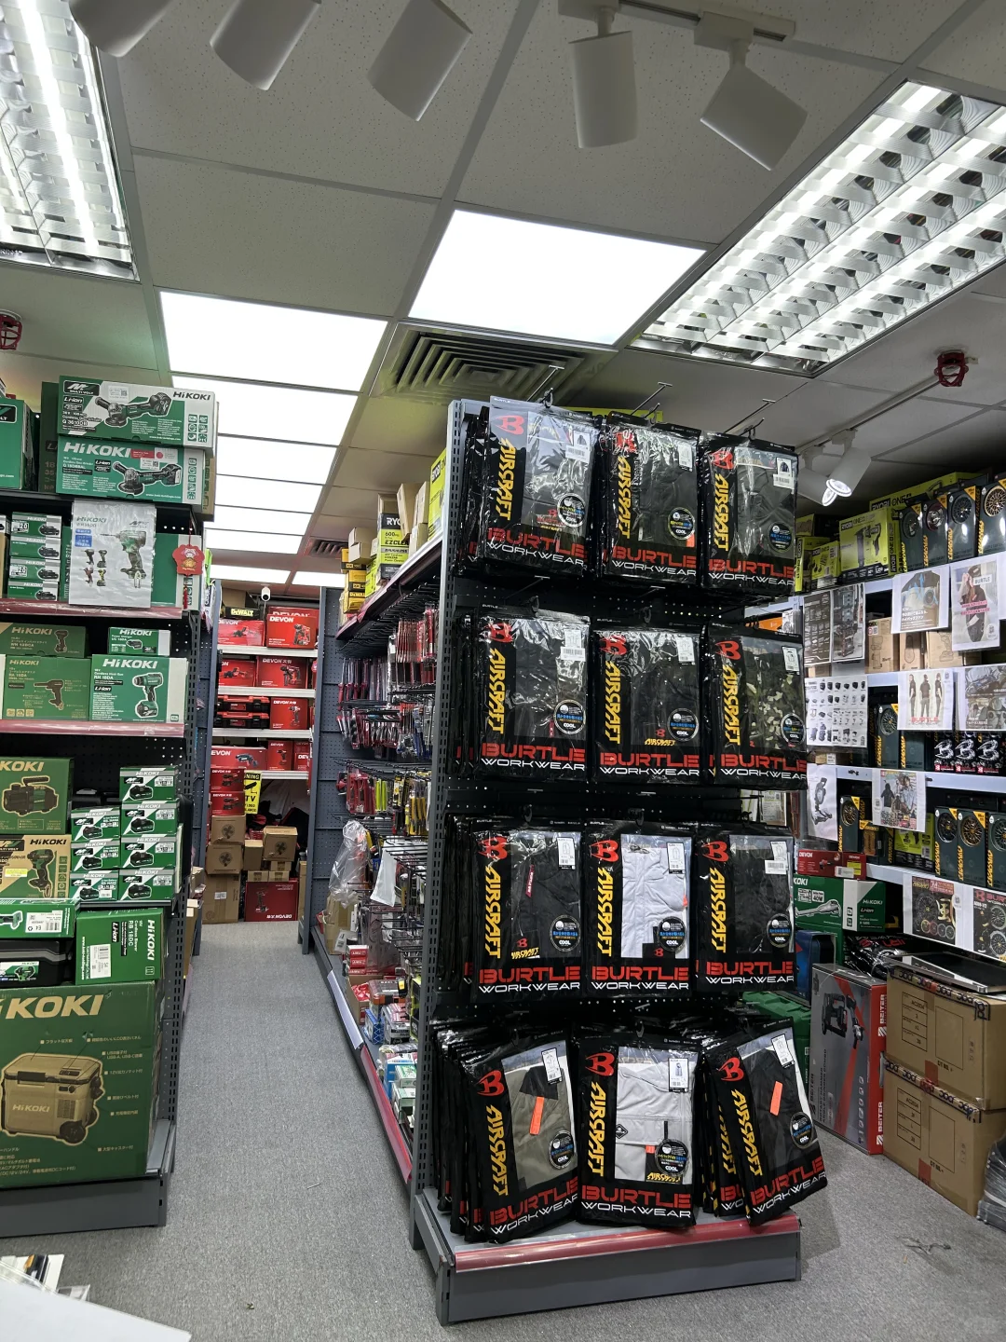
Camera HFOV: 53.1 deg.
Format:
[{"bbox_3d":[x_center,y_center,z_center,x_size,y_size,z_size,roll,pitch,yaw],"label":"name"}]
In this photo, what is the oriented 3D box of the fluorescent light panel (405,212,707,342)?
[{"bbox_3d":[0.099,-0.903,2.346,0.560,0.030,0.560,3,-4,-15],"label":"fluorescent light panel"}]

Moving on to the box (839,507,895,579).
[{"bbox_3d":[1.415,-0.475,3.874,0.065,0.245,0.292,3,-4,-15],"label":"box"}]

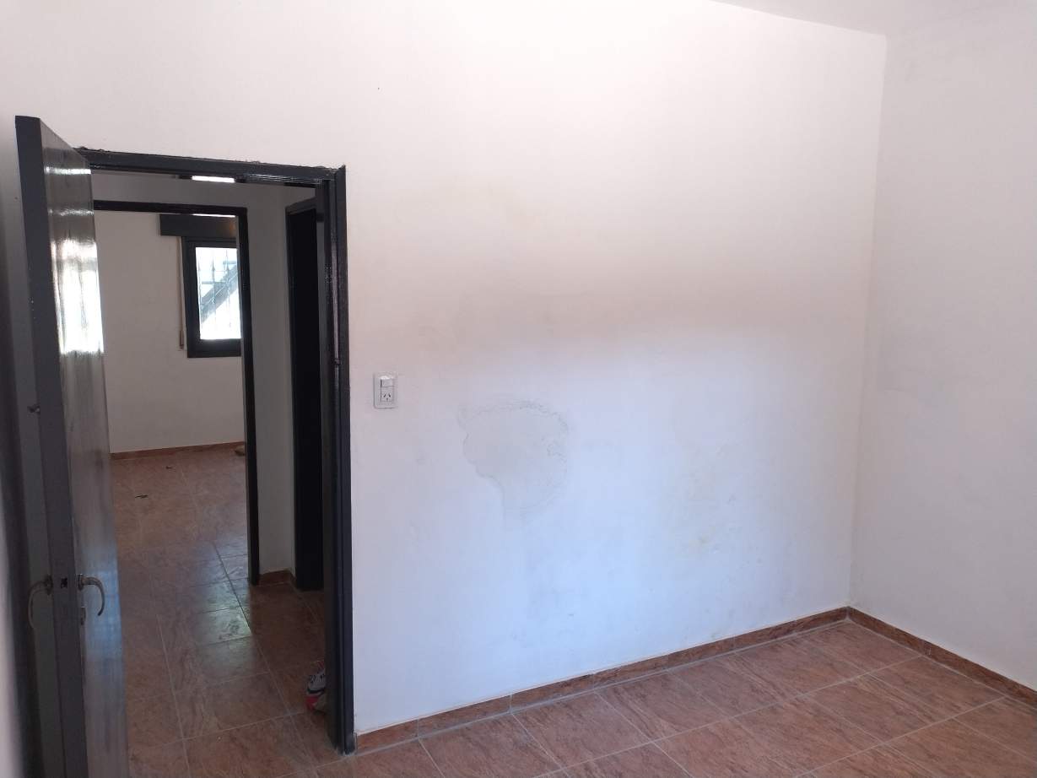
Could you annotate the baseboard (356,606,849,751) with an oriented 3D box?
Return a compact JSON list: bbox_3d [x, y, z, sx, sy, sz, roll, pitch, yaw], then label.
[{"bbox_3d":[0.551,1.203,3.251,2.543,0.062,0.015,-3,7,-27],"label":"baseboard"}]

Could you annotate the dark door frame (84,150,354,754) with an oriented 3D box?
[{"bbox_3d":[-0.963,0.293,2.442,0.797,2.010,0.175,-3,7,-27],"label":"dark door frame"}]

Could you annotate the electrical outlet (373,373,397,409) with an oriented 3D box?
[{"bbox_3d":[-0.459,0.005,2.579,0.082,0.126,0.013,-3,7,-27],"label":"electrical outlet"}]

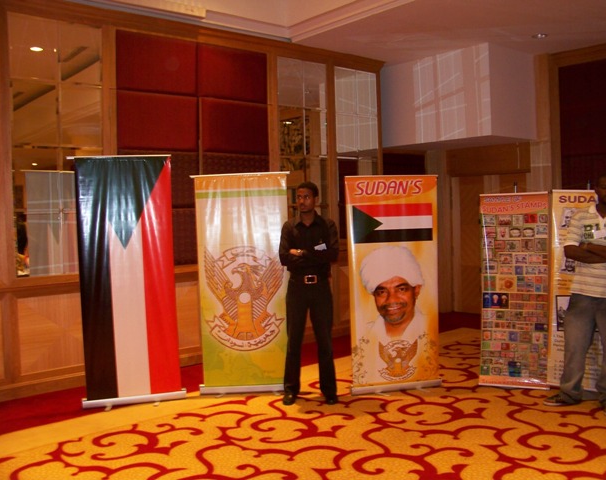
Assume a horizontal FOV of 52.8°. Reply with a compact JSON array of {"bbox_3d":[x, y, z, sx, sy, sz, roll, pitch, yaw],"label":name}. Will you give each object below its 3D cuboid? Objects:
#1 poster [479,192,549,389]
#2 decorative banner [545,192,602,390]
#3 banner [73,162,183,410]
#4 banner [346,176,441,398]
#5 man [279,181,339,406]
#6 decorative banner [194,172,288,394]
[{"bbox_3d":[1.787,0.435,5.175,0.600,1.661,0.180,0,3,26],"label":"poster"},{"bbox_3d":[2.328,0.426,5.055,0.600,1.661,0.180,1,3,37],"label":"decorative banner"},{"bbox_3d":[-1.427,0.338,5.045,0.820,2.038,0.180,-2,3,-13],"label":"banner"},{"bbox_3d":[0.788,0.376,5.174,0.820,1.832,0.180,-2,3,-12],"label":"banner"},{"bbox_3d":[0.058,0.428,4.960,0.500,1.786,0.360,-1,3,8],"label":"man"},{"bbox_3d":[-0.501,0.388,5.235,0.820,1.871,0.180,-2,3,-1],"label":"decorative banner"}]

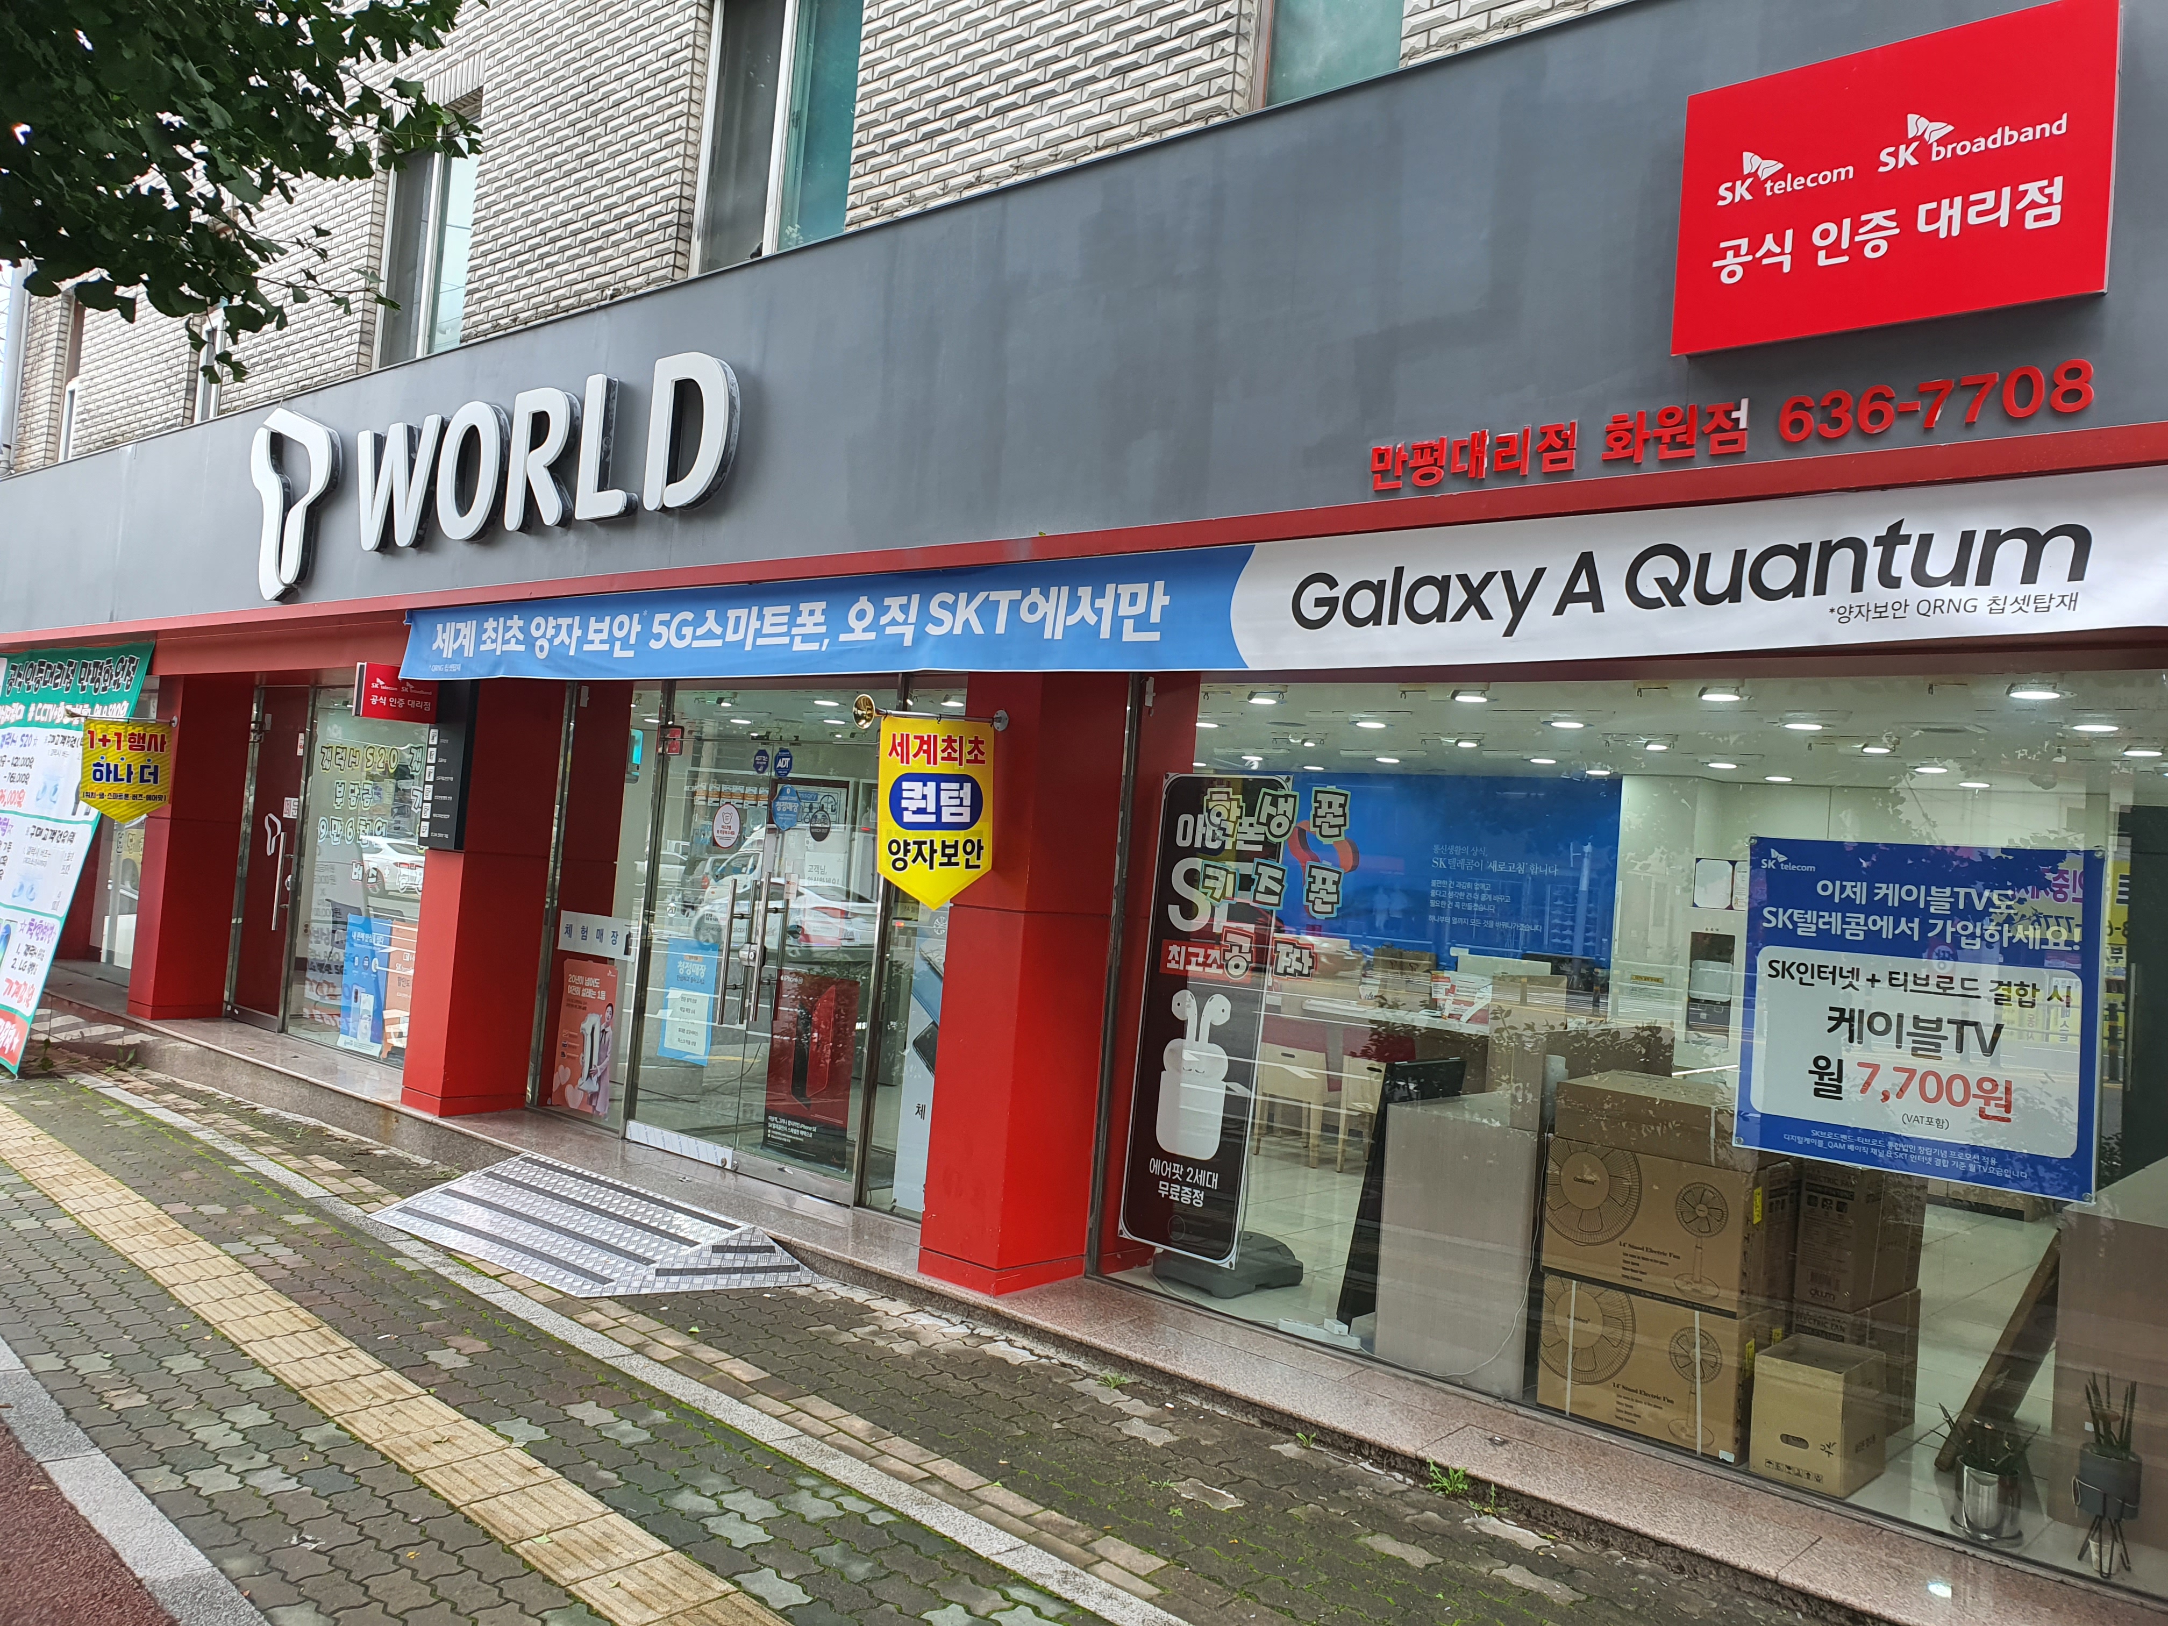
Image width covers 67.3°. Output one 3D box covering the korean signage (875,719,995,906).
[{"bbox_3d":[-0.528,0.010,5.906,0.020,0.695,0.577,3,2,41],"label":"korean signage"}]

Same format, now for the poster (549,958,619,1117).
[{"bbox_3d":[-2.675,1.204,8.730,0.507,0.794,0.010,3,-2,41],"label":"poster"}]

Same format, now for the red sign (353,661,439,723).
[{"bbox_3d":[-3.674,-0.625,8.716,0.102,0.273,0.404,3,-2,41],"label":"red sign"}]

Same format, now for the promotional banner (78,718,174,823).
[{"bbox_3d":[-6.547,-0.274,11.136,0.020,0.698,0.564,3,2,41],"label":"promotional banner"}]

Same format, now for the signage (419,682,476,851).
[{"bbox_3d":[-3.416,-0.288,8.765,0.389,0.967,0.054,3,-2,41],"label":"signage"}]

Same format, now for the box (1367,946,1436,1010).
[{"bbox_3d":[2.159,1.113,10.942,0.365,0.400,0.270,4,-2,25],"label":"box"}]

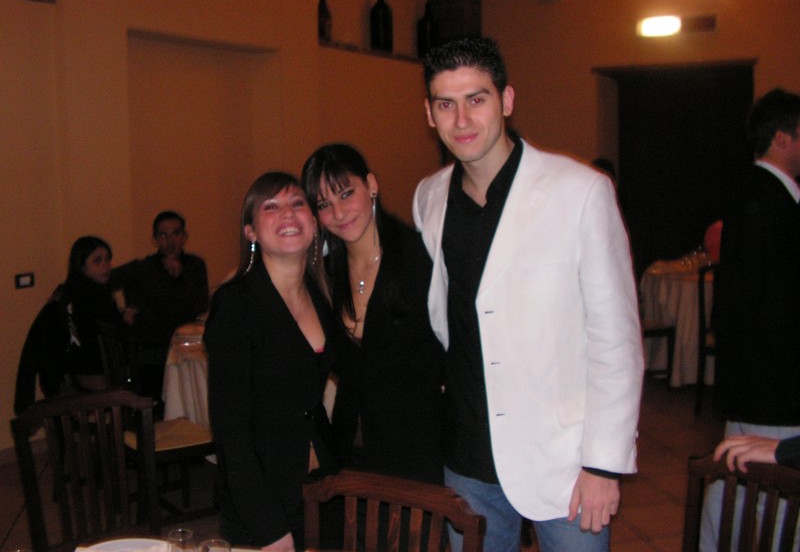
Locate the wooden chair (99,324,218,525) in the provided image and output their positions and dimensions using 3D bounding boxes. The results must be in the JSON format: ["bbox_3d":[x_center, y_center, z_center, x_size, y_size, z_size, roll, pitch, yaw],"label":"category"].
[{"bbox_3d":[-0.945,0.665,3.448,0.500,0.950,0.430,-5,10,-37],"label":"wooden chair"}]

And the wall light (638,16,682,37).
[{"bbox_3d":[1.777,-1.702,5.674,0.300,0.125,0.080,8,11,42],"label":"wall light"}]

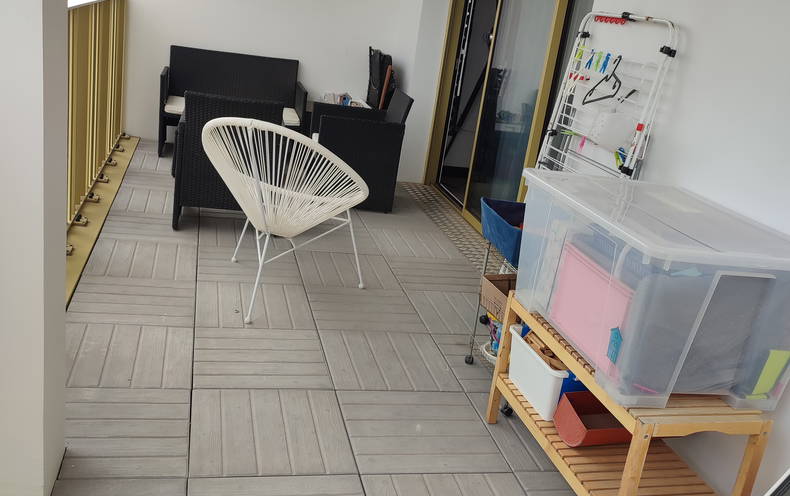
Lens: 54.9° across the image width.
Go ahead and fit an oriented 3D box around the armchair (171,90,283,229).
[{"bbox_3d":[-0.942,-0.517,4.329,0.550,0.765,0.610,3,19,-15],"label":"armchair"}]

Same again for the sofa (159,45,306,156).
[{"bbox_3d":[-1.277,-1.109,5.975,1.060,0.765,0.635,3,19,-15],"label":"sofa"}]

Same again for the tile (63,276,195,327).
[{"bbox_3d":[-1.109,0.237,3.254,0.500,0.030,0.500,3,19,-15],"label":"tile"}]

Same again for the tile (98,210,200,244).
[{"bbox_3d":[-1.331,-0.098,4.170,0.500,0.030,0.500,3,19,-15],"label":"tile"}]

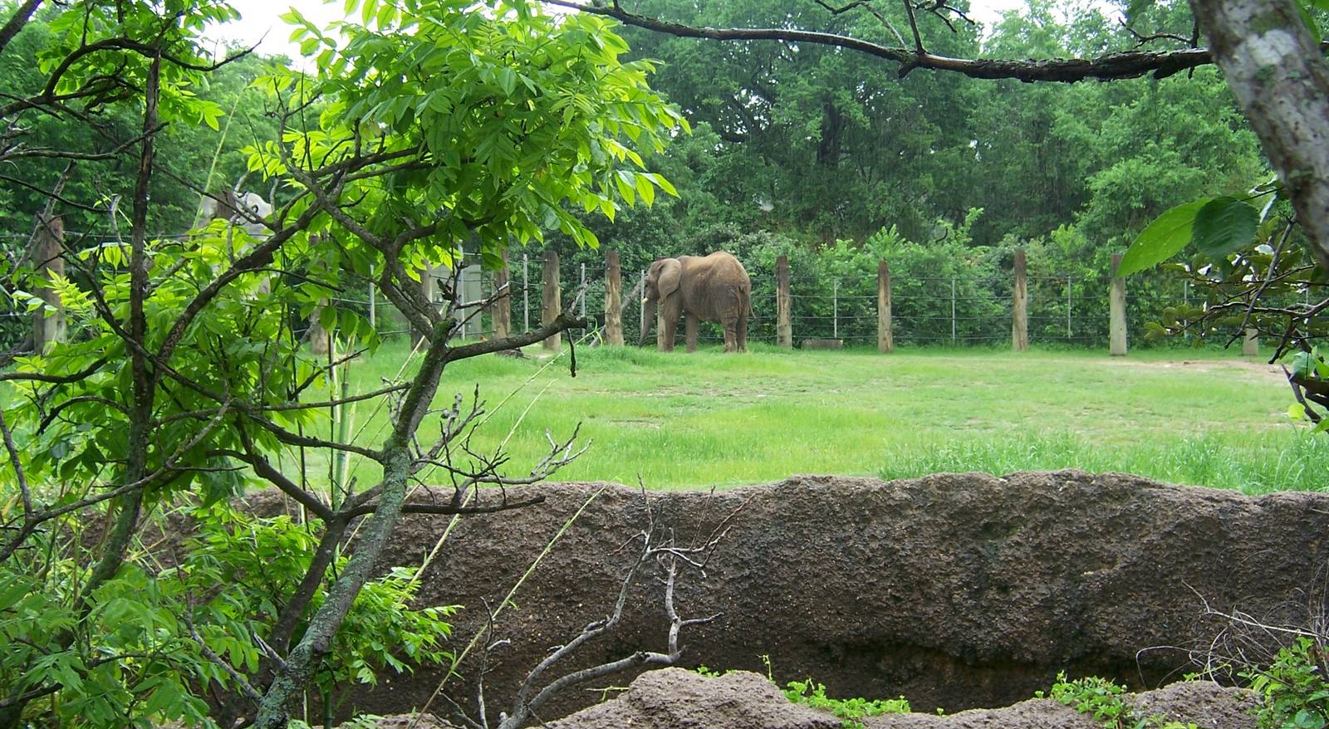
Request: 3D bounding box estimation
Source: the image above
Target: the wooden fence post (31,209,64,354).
[{"bbox_3d":[-8.748,-1.077,18.000,0.430,2.170,0.430,0,2,0],"label":"wooden fence post"}]

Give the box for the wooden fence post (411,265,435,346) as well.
[{"bbox_3d":[-4.668,-1.265,24.500,0.390,2.030,0.390,0,2,0],"label":"wooden fence post"}]

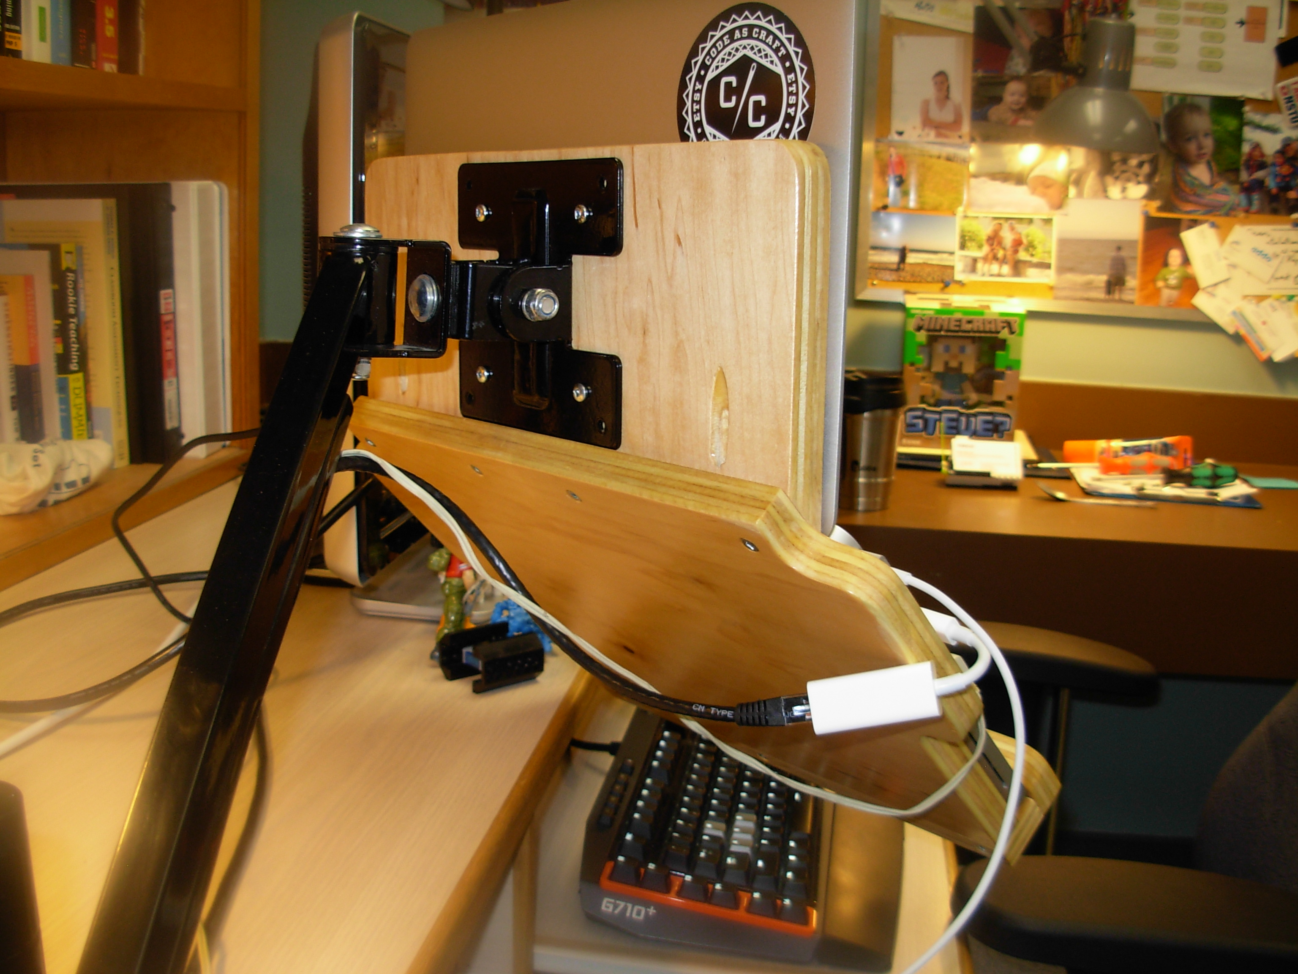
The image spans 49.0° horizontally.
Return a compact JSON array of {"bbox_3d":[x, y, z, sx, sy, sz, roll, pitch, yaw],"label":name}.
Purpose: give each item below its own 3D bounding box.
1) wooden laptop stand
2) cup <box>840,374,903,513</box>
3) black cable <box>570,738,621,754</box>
[{"bbox_3d":[0.011,-0.004,0.690,0.181,0.315,0.375,-8,16,-40],"label":"wooden laptop stand"},{"bbox_3d":[0.271,-0.057,1.756,0.087,0.168,0.087,5,13,9],"label":"cup"},{"bbox_3d":[-0.041,0.198,1.078,0.044,0.012,0.011,5,13,8],"label":"black cable"}]

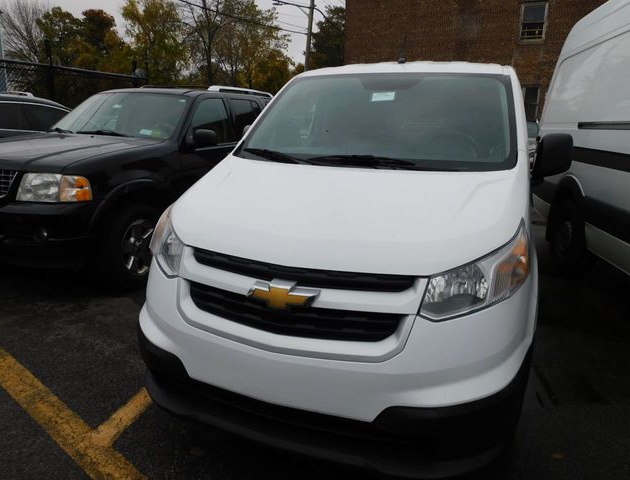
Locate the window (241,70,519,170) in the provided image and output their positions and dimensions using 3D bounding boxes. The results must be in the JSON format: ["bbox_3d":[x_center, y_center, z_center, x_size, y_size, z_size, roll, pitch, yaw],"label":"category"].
[{"bbox_3d":[0.329,-0.695,2.475,1.470,0.130,1.048,7,49,20],"label":"window"}]

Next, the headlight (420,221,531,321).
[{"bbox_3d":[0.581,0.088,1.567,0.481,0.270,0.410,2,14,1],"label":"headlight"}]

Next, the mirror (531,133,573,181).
[{"bbox_3d":[1.228,-0.428,2.300,0.175,0.245,0.140,7,15,20],"label":"mirror"}]

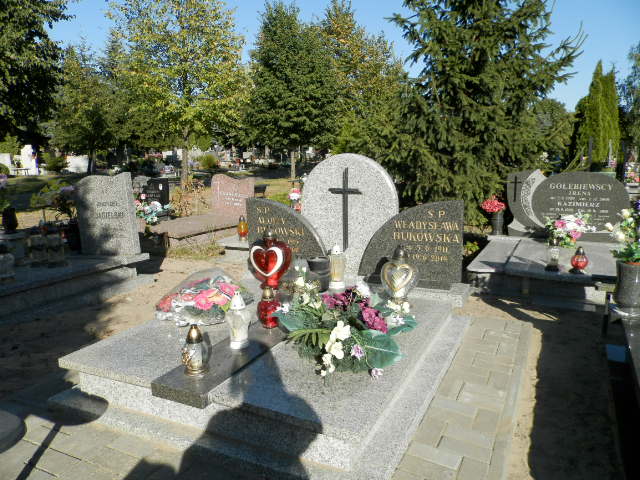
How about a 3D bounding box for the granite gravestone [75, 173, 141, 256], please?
[{"bbox_3d":[-2.429,-0.280,5.269,0.800,0.890,0.100,1,10,24],"label":"granite gravestone"}]

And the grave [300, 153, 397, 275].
[{"bbox_3d":[0.219,-0.170,3.296,0.695,0.894,0.090,2,11,27],"label":"grave"}]

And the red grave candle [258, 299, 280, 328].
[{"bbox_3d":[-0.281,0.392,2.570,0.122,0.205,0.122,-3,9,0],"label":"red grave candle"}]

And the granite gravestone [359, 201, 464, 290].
[{"bbox_3d":[0.632,-0.003,3.296,0.743,0.565,0.070,3,12,27],"label":"granite gravestone"}]

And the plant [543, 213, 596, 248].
[{"bbox_3d":[2.321,-0.088,4.300,0.440,0.350,0.360,2,11,27],"label":"plant"}]

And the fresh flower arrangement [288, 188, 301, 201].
[{"bbox_3d":[-0.493,-0.915,9.300,0.280,0.270,0.260,2,11,27],"label":"fresh flower arrangement"}]

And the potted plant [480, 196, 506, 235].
[{"bbox_3d":[1.839,-0.260,4.900,0.270,0.400,0.270,2,11,27],"label":"potted plant"}]

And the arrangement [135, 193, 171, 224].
[{"bbox_3d":[-2.609,-0.491,7.200,0.520,0.480,0.420,2,11,27],"label":"arrangement"}]

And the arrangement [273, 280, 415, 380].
[{"bbox_3d":[0.114,0.381,2.284,0.600,0.290,0.580,2,11,27],"label":"arrangement"}]

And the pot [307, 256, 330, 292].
[{"bbox_3d":[-0.007,0.238,3.190,0.160,0.250,0.160,-3,9,0],"label":"pot"}]

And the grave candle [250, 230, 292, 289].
[{"bbox_3d":[-0.346,0.150,3.316,0.280,0.420,0.150,2,11,27],"label":"grave candle"}]

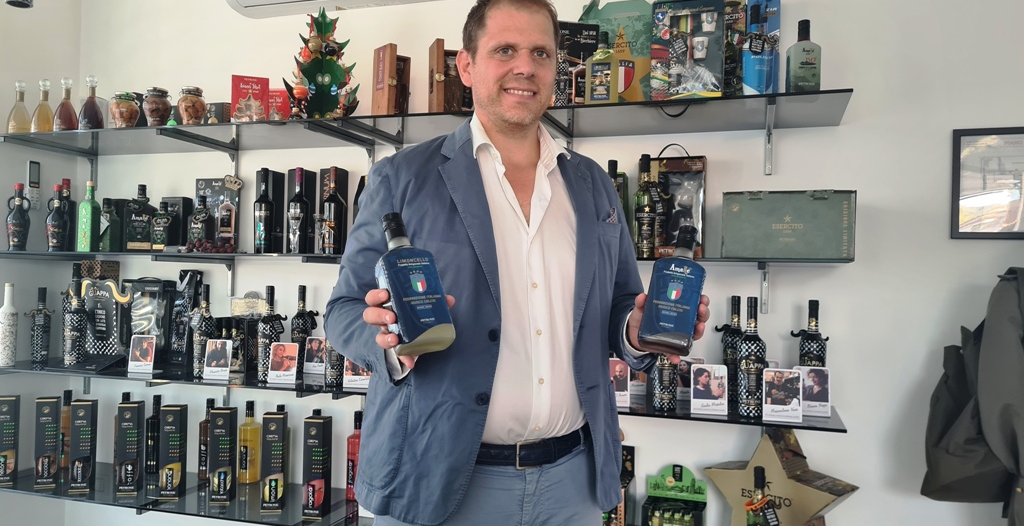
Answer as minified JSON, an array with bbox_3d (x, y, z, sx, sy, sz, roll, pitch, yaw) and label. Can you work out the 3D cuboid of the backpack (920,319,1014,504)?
[{"bbox_3d":[1.204,0.377,1.980,0.280,0.470,0.180,1,-1,18],"label":"backpack"}]

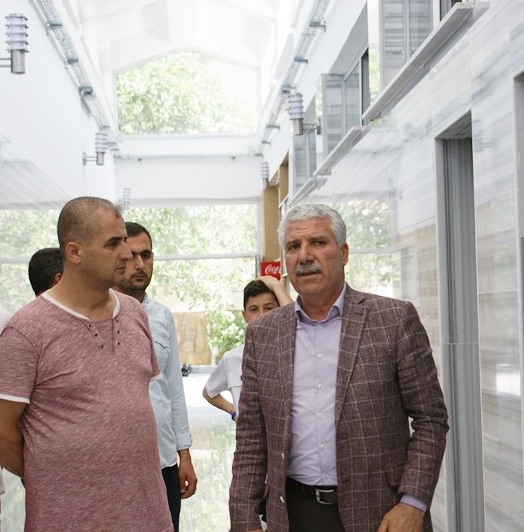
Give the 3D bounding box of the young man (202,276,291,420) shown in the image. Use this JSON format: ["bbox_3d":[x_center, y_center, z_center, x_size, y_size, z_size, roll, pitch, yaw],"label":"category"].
[{"bbox_3d":[0.006,0.834,6.250,0.500,1.600,0.360,-2,-1,-2],"label":"young man"}]

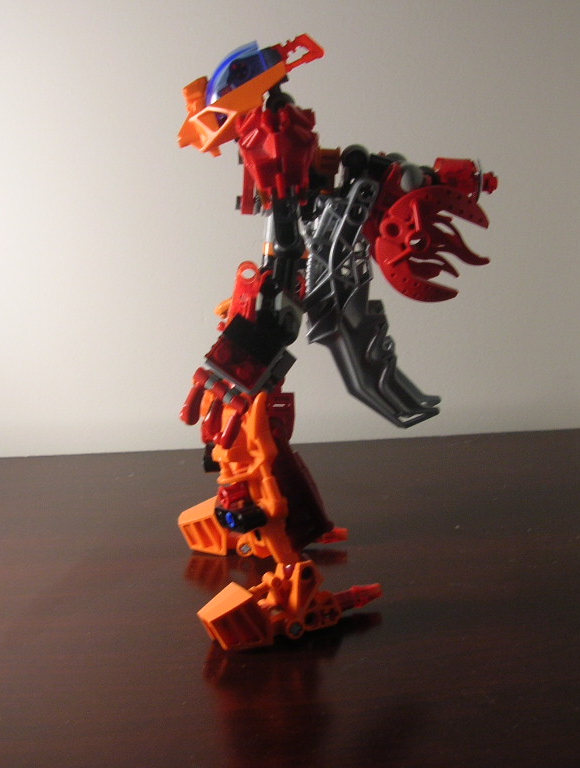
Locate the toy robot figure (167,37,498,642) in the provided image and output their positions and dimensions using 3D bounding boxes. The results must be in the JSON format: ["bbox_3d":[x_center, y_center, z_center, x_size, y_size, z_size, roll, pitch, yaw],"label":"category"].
[{"bbox_3d":[0.013,-0.018,0.401,0.132,0.224,0.180,-1,12,2],"label":"toy robot figure"}]

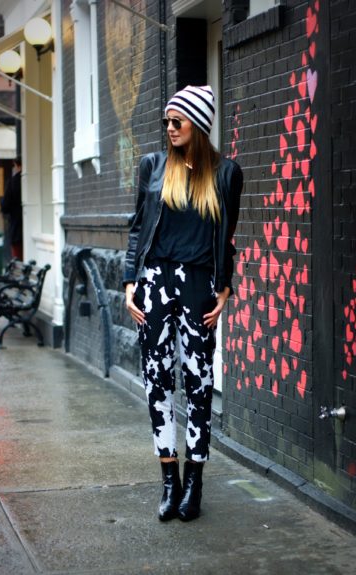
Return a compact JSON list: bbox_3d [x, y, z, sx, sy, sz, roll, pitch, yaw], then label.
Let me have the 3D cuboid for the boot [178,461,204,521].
[{"bbox_3d":[0.055,0.824,4.895,0.090,0.200,0.245,0,4,13],"label":"boot"}]

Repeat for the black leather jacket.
[{"bbox_3d":[0.018,-0.265,4.830,0.475,0.570,0.270,0,4,7],"label":"black leather jacket"}]

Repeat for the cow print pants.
[{"bbox_3d":[-0.010,0.294,4.880,0.335,0.830,0.250,0,4,7],"label":"cow print pants"}]

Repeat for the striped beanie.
[{"bbox_3d":[0.046,-0.713,4.810,0.190,0.195,0.220,3,-8,45],"label":"striped beanie"}]

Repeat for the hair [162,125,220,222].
[{"bbox_3d":[0.050,-0.459,4.770,0.225,0.400,0.230,1,5,30],"label":"hair"}]

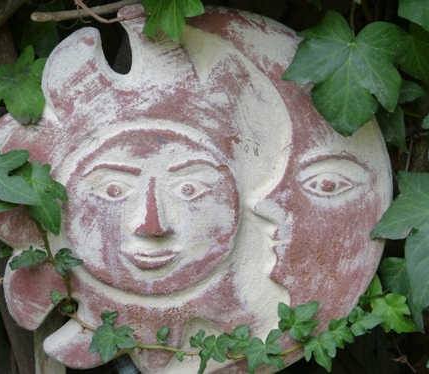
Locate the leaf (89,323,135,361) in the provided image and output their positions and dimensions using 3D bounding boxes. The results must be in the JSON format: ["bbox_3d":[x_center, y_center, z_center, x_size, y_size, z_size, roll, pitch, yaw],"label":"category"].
[{"bbox_3d":[-0.078,0.117,1.720,0.036,0.030,0.010,0,6,0],"label":"leaf"}]

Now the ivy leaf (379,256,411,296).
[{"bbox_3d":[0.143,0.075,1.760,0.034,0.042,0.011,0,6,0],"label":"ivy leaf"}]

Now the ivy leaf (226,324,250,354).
[{"bbox_3d":[0.017,0.115,1.720,0.018,0.023,0.007,0,6,0],"label":"ivy leaf"}]

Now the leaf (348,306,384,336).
[{"bbox_3d":[0.106,0.094,1.590,0.025,0.021,0.007,-1,-25,-10],"label":"leaf"}]

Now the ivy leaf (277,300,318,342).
[{"bbox_3d":[0.059,0.093,1.580,0.029,0.027,0.008,0,-20,0],"label":"ivy leaf"}]

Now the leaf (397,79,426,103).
[{"bbox_3d":[0.137,-0.068,1.620,0.028,0.018,0.006,-1,-20,-10],"label":"leaf"}]

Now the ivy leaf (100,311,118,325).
[{"bbox_3d":[-0.073,0.091,1.585,0.012,0.011,0.004,0,-30,0],"label":"ivy leaf"}]

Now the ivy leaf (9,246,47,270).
[{"bbox_3d":[-0.129,0.050,1.580,0.026,0.007,0.018,1,50,5],"label":"ivy leaf"}]

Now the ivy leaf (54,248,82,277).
[{"bbox_3d":[-0.101,0.052,1.585,0.020,0.020,0.007,-1,-30,-5],"label":"ivy leaf"}]

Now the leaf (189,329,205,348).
[{"bbox_3d":[-0.012,0.106,1.585,0.011,0.013,0.005,1,-20,10],"label":"leaf"}]

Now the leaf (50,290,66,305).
[{"bbox_3d":[-0.119,0.084,1.730,0.011,0.011,0.005,0,6,0],"label":"leaf"}]

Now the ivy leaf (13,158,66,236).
[{"bbox_3d":[-0.132,0.008,1.710,0.044,0.056,0.015,0,6,0],"label":"ivy leaf"}]

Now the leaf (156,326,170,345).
[{"bbox_3d":[-0.039,0.113,1.730,0.011,0.014,0.005,0,6,0],"label":"leaf"}]

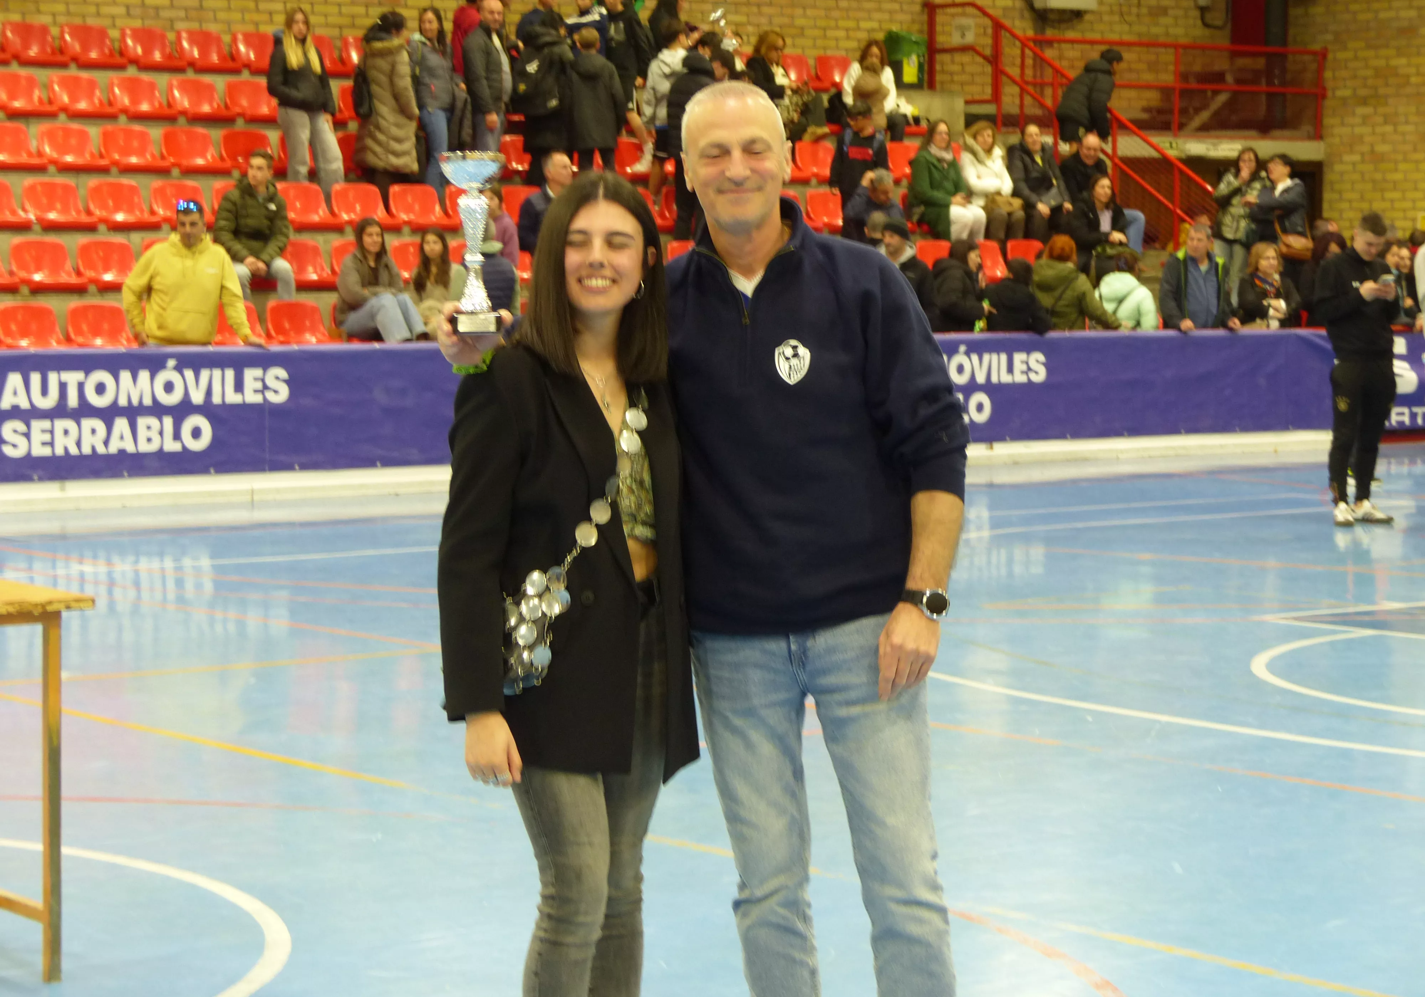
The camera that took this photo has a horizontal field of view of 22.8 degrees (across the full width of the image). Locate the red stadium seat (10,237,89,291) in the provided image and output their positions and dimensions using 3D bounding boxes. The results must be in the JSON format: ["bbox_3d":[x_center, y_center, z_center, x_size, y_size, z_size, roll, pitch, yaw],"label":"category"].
[{"bbox_3d":[-4.350,-1.524,23.100,0.421,0.328,0.382,-3,5,-38],"label":"red stadium seat"}]

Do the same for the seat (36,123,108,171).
[{"bbox_3d":[-4.503,-2.460,24.866,0.421,0.328,0.382,-3,5,-38],"label":"seat"}]

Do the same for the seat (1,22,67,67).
[{"bbox_3d":[-5.047,-3.373,26.330,0.421,0.328,0.382,-3,5,-38],"label":"seat"}]

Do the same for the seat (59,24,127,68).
[{"bbox_3d":[-4.660,-3.395,26.629,0.421,0.328,0.382,-3,5,-38],"label":"seat"}]

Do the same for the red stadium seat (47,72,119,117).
[{"bbox_3d":[-4.588,-2.927,25.743,0.421,0.328,0.382,-3,5,-38],"label":"red stadium seat"}]

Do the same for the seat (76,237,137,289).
[{"bbox_3d":[-3.963,-1.546,23.400,0.421,0.328,0.382,-3,5,-38],"label":"seat"}]

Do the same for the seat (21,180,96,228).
[{"bbox_3d":[-4.436,-1.992,23.976,0.421,0.328,0.382,-3,5,-38],"label":"seat"}]

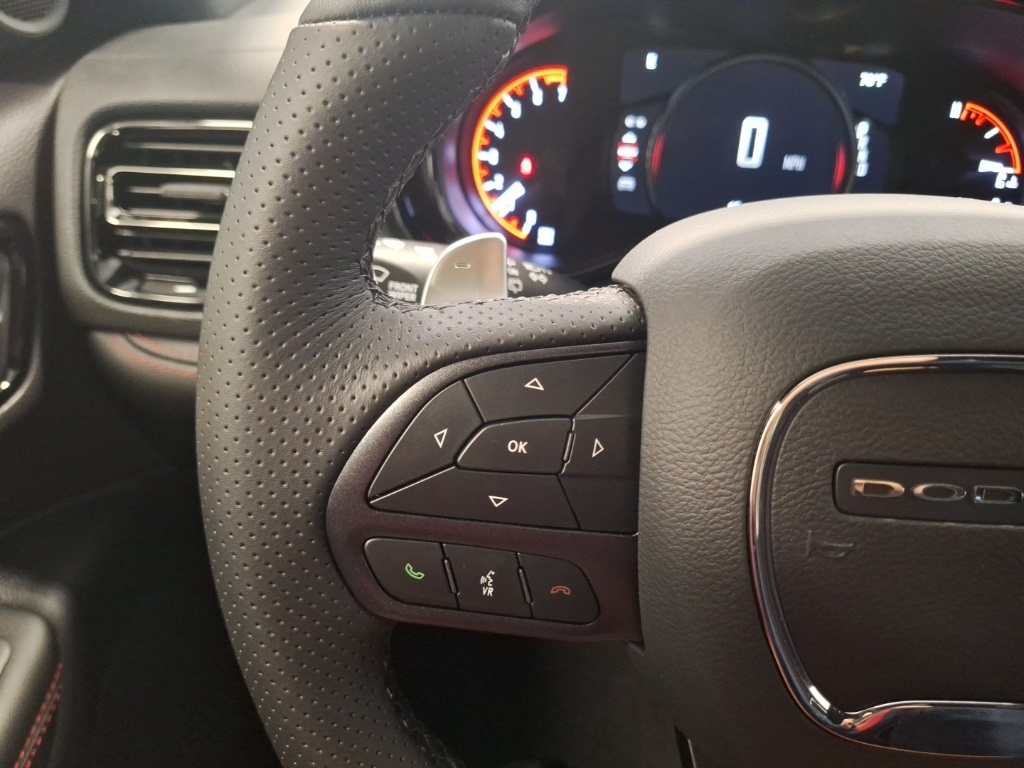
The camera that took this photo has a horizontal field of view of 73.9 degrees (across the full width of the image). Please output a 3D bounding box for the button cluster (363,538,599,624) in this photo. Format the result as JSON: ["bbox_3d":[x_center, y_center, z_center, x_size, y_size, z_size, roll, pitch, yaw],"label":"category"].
[{"bbox_3d":[-0.008,0.049,0.170,0.060,0.017,0.008,6,0,0],"label":"button cluster"}]

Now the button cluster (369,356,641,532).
[{"bbox_3d":[-0.001,0.013,0.170,0.068,0.044,0.010,5,0,0],"label":"button cluster"}]

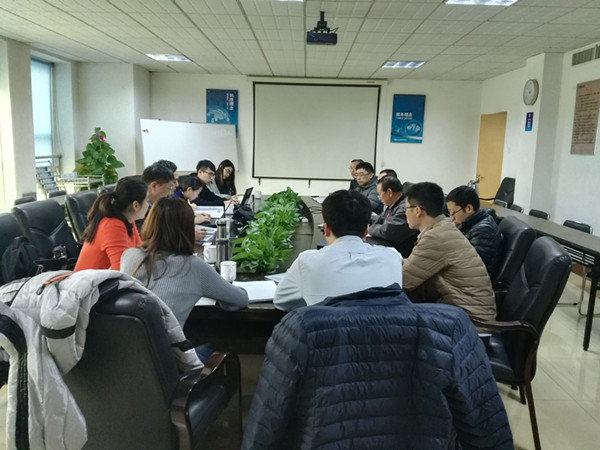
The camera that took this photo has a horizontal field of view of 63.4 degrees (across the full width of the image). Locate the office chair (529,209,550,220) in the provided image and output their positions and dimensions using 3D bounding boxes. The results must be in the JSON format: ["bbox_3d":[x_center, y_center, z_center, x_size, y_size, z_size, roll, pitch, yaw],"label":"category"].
[{"bbox_3d":[2.580,0.216,5.847,0.550,0.810,0.500,2,10,0],"label":"office chair"}]

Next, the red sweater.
[{"bbox_3d":[-1.105,0.230,2.944,0.550,0.570,0.450,-4,11,-31],"label":"red sweater"}]

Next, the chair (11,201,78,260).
[{"bbox_3d":[-1.540,0.354,3.408,0.700,1.000,0.620,2,10,5],"label":"chair"}]

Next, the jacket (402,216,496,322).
[{"bbox_3d":[0.803,0.238,2.617,0.560,0.610,0.500,7,11,29],"label":"jacket"}]

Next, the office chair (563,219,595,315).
[{"bbox_3d":[2.612,0.363,4.611,0.540,0.800,0.500,2,10,1],"label":"office chair"}]

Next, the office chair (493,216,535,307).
[{"bbox_3d":[1.076,0.455,3.227,0.700,1.000,0.620,2,10,1],"label":"office chair"}]

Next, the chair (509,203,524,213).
[{"bbox_3d":[2.588,0.109,6.478,0.550,0.810,0.500,2,10,0],"label":"chair"}]

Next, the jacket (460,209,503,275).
[{"bbox_3d":[1.043,0.196,3.194,0.480,0.630,0.520,2,10,1],"label":"jacket"}]

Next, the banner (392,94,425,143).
[{"bbox_3d":[2.048,-1.992,9.151,0.600,0.890,0.030,2,10,0],"label":"banner"}]

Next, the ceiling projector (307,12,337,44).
[{"bbox_3d":[0.210,-1.878,4.609,0.290,0.300,0.260,2,10,1],"label":"ceiling projector"}]

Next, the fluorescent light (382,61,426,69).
[{"bbox_3d":[1.599,-2.490,7.509,0.600,0.070,0.600,2,10,1],"label":"fluorescent light"}]

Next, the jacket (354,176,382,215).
[{"bbox_3d":[0.797,-0.210,5.249,0.520,0.620,0.520,-4,11,-32],"label":"jacket"}]

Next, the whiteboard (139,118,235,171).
[{"bbox_3d":[-1.907,-1.385,8.634,1.770,0.885,0.040,-4,-1,-35],"label":"whiteboard"}]

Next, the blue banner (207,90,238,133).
[{"bbox_3d":[-1.512,-2.144,9.314,0.600,0.890,0.020,2,10,1],"label":"blue banner"}]

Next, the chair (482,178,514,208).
[{"bbox_3d":[2.834,-0.219,7.481,0.680,1.020,0.620,1,10,-5],"label":"chair"}]

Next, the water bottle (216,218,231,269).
[{"bbox_3d":[-0.473,0.112,2.997,0.080,0.290,0.080,2,10,0],"label":"water bottle"}]

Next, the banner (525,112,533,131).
[{"bbox_3d":[3.162,-1.421,6.694,0.020,0.260,0.220,2,10,1],"label":"banner"}]

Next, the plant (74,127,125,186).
[{"bbox_3d":[-3.201,-0.738,7.780,0.700,1.600,0.700,2,10,1],"label":"plant"}]

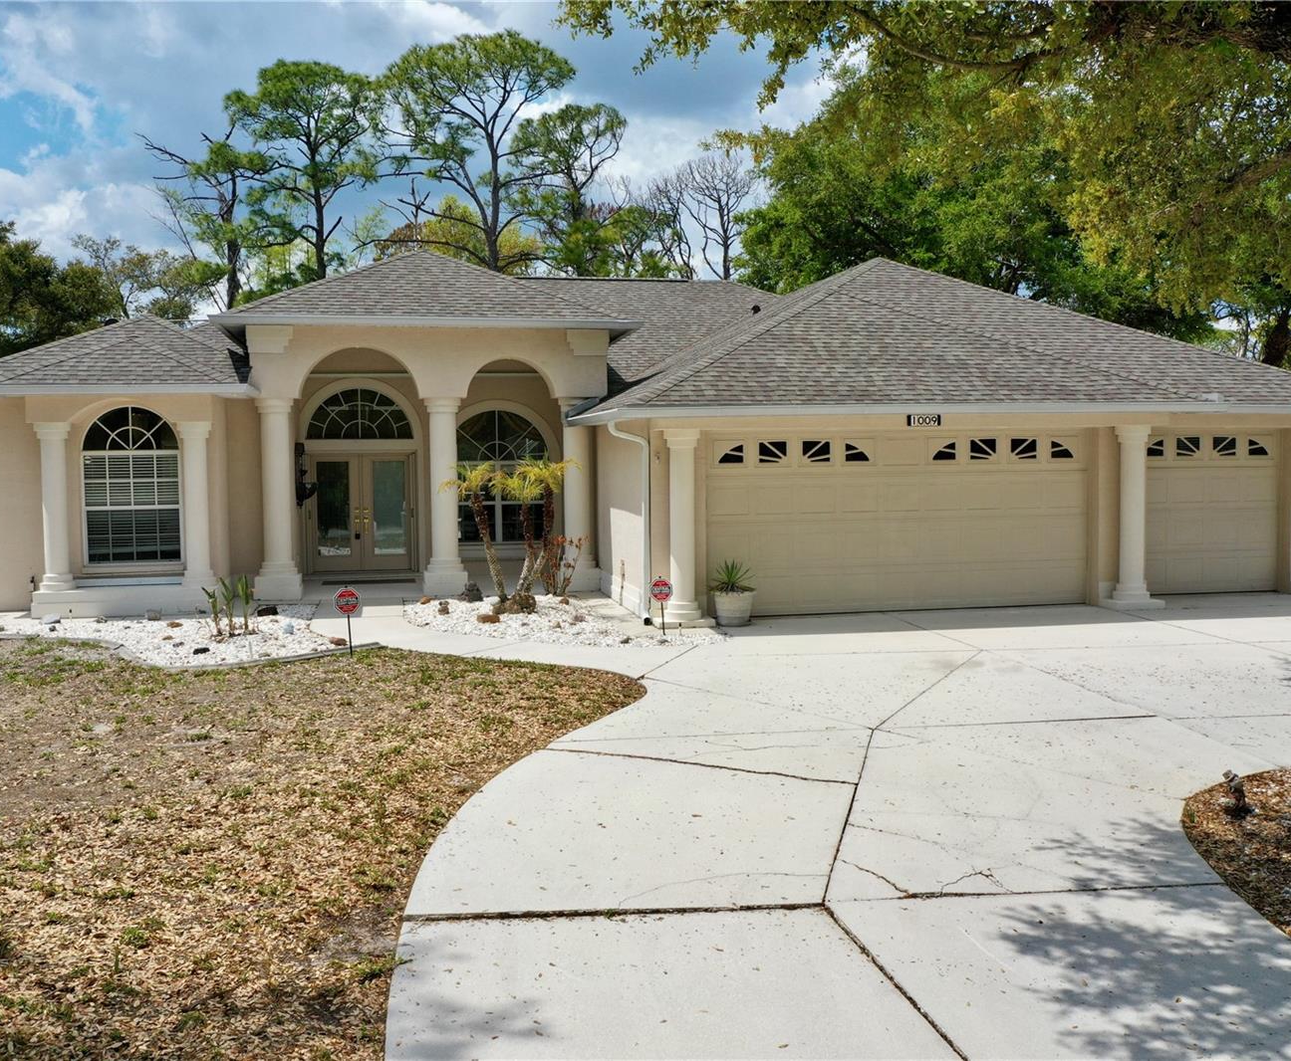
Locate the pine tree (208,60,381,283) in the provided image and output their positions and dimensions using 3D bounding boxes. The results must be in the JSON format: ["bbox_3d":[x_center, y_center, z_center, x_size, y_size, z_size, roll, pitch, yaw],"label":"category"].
[{"bbox_3d":[-12.383,-8.768,45.502,6.014,16.659,6.014,-1,4,-10],"label":"pine tree"}]

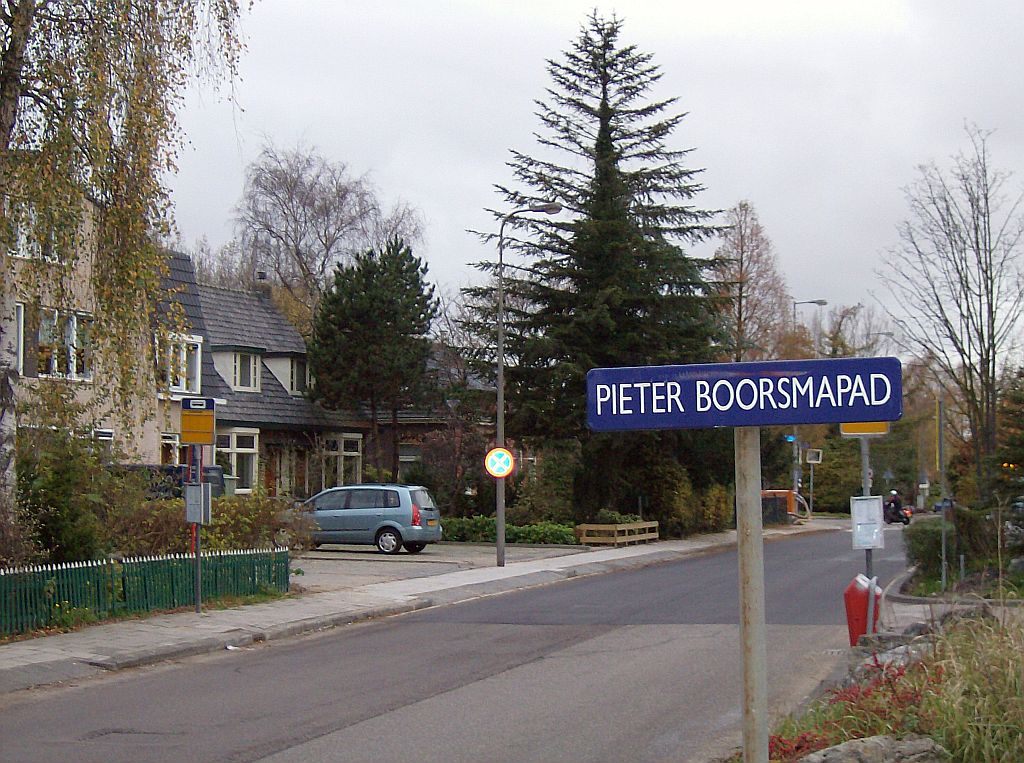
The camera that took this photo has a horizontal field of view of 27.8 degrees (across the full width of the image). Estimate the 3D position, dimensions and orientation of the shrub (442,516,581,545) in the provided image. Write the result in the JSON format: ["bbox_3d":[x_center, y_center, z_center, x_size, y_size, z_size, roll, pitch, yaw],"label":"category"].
[{"bbox_3d":[-0.165,3.774,52.477,4.100,0.637,1.200,-1,-3,20],"label":"shrub"}]

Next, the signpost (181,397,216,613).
[{"bbox_3d":[-4.097,1.599,27.000,0.440,2.830,0.250,-1,-3,12],"label":"signpost"}]

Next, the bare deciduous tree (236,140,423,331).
[{"bbox_3d":[-6.890,-1.748,78.000,7.000,14.400,7.000,0,-3,0],"label":"bare deciduous tree"}]

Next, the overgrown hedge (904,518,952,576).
[{"bbox_3d":[7.923,3.090,39.300,0.900,1.030,1.200,-1,-3,15],"label":"overgrown hedge"}]

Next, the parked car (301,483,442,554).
[{"bbox_3d":[-3.781,3.132,47.683,4.300,1.590,1.720,-1,-3,20],"label":"parked car"}]

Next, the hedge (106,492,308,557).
[{"bbox_3d":[-4.765,2.455,32.118,3.400,1.395,1.200,-1,-3,20],"label":"hedge"}]

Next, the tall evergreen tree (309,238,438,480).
[{"bbox_3d":[-3.624,0.191,54.058,3.400,7.902,3.400,0,-3,0],"label":"tall evergreen tree"}]

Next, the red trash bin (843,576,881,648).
[{"bbox_3d":[3.345,2.200,19.815,0.290,0.703,0.330,-2,-3,30],"label":"red trash bin"}]

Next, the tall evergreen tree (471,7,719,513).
[{"bbox_3d":[2.763,-3.475,66.000,8.000,16.700,8.000,0,-3,0],"label":"tall evergreen tree"}]

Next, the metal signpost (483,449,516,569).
[{"bbox_3d":[-0.232,2.514,41.700,0.620,2.410,0.200,0,-3,9],"label":"metal signpost"}]

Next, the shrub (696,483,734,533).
[{"bbox_3d":[6.833,4.258,69.374,1.200,1.664,1.200,1,-3,-14],"label":"shrub"}]

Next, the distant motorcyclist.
[{"bbox_3d":[15.207,4.974,83.000,2.000,1.450,0.800,-2,-3,30],"label":"distant motorcyclist"}]

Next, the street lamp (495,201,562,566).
[{"bbox_3d":[0.349,0.050,40.413,1.320,7.145,0.320,-1,-3,13],"label":"street lamp"}]

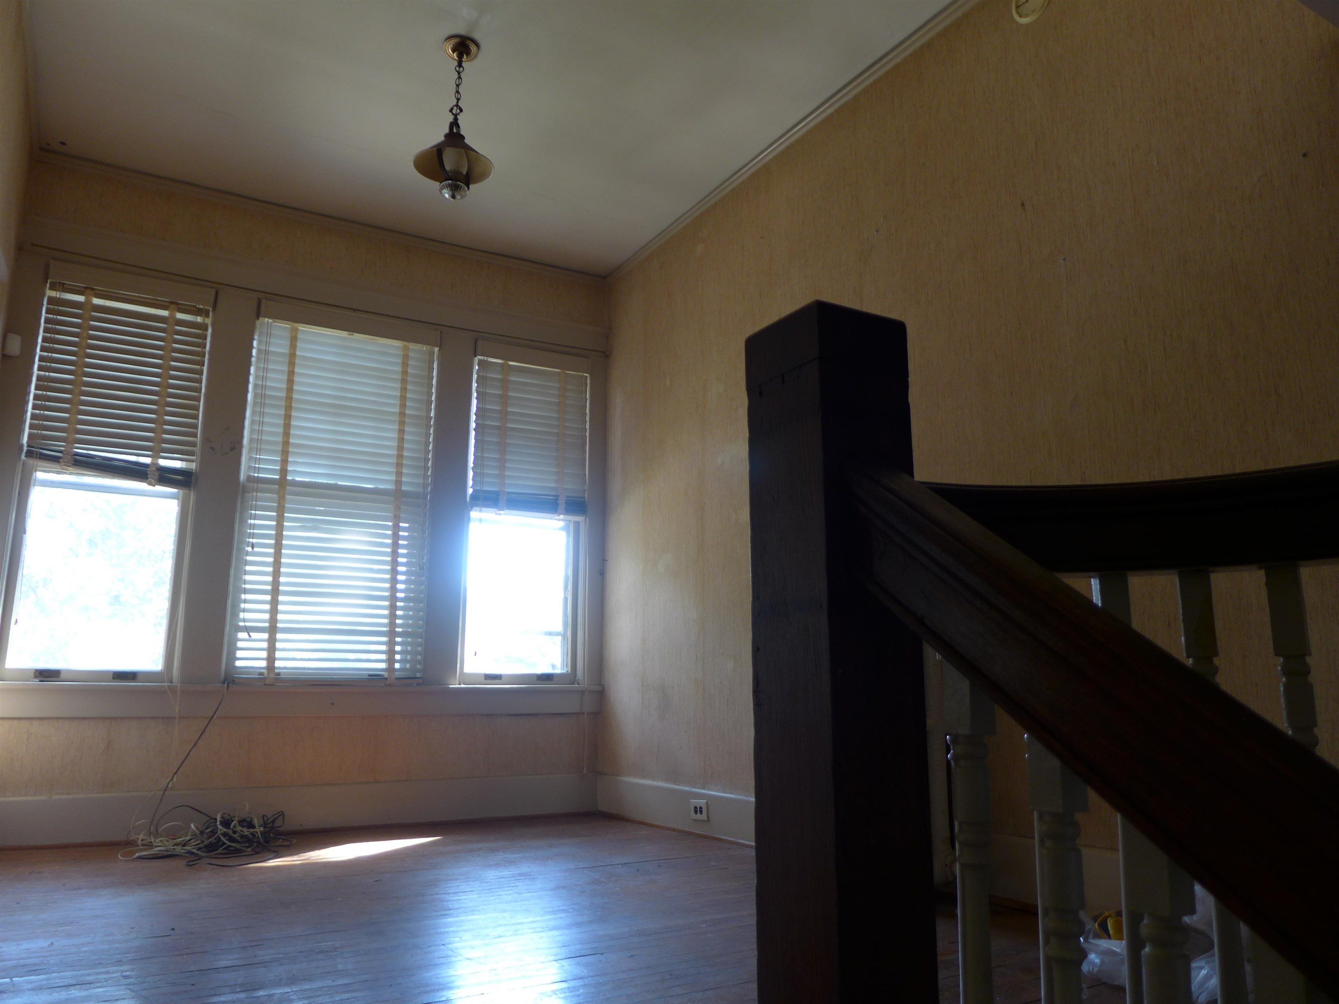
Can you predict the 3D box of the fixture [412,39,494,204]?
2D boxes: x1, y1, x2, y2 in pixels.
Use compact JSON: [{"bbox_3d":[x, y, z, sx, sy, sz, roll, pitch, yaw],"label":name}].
[{"bbox_3d":[-0.737,-1.320,3.227,0.270,0.598,0.270,6,-13,-28],"label":"fixture"}]

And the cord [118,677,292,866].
[{"bbox_3d":[-1.708,1.000,3.536,0.570,0.600,0.640,6,-13,-28],"label":"cord"}]

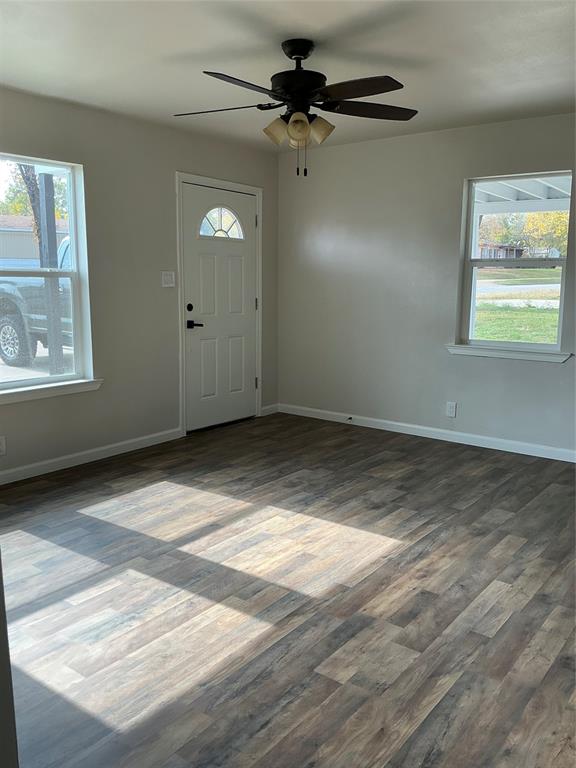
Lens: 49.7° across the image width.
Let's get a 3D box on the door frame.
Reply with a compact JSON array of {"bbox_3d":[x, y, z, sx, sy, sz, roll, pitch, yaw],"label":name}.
[{"bbox_3d":[-0.596,-0.672,5.470,0.120,2.144,1.061,8,12,37],"label":"door frame"}]

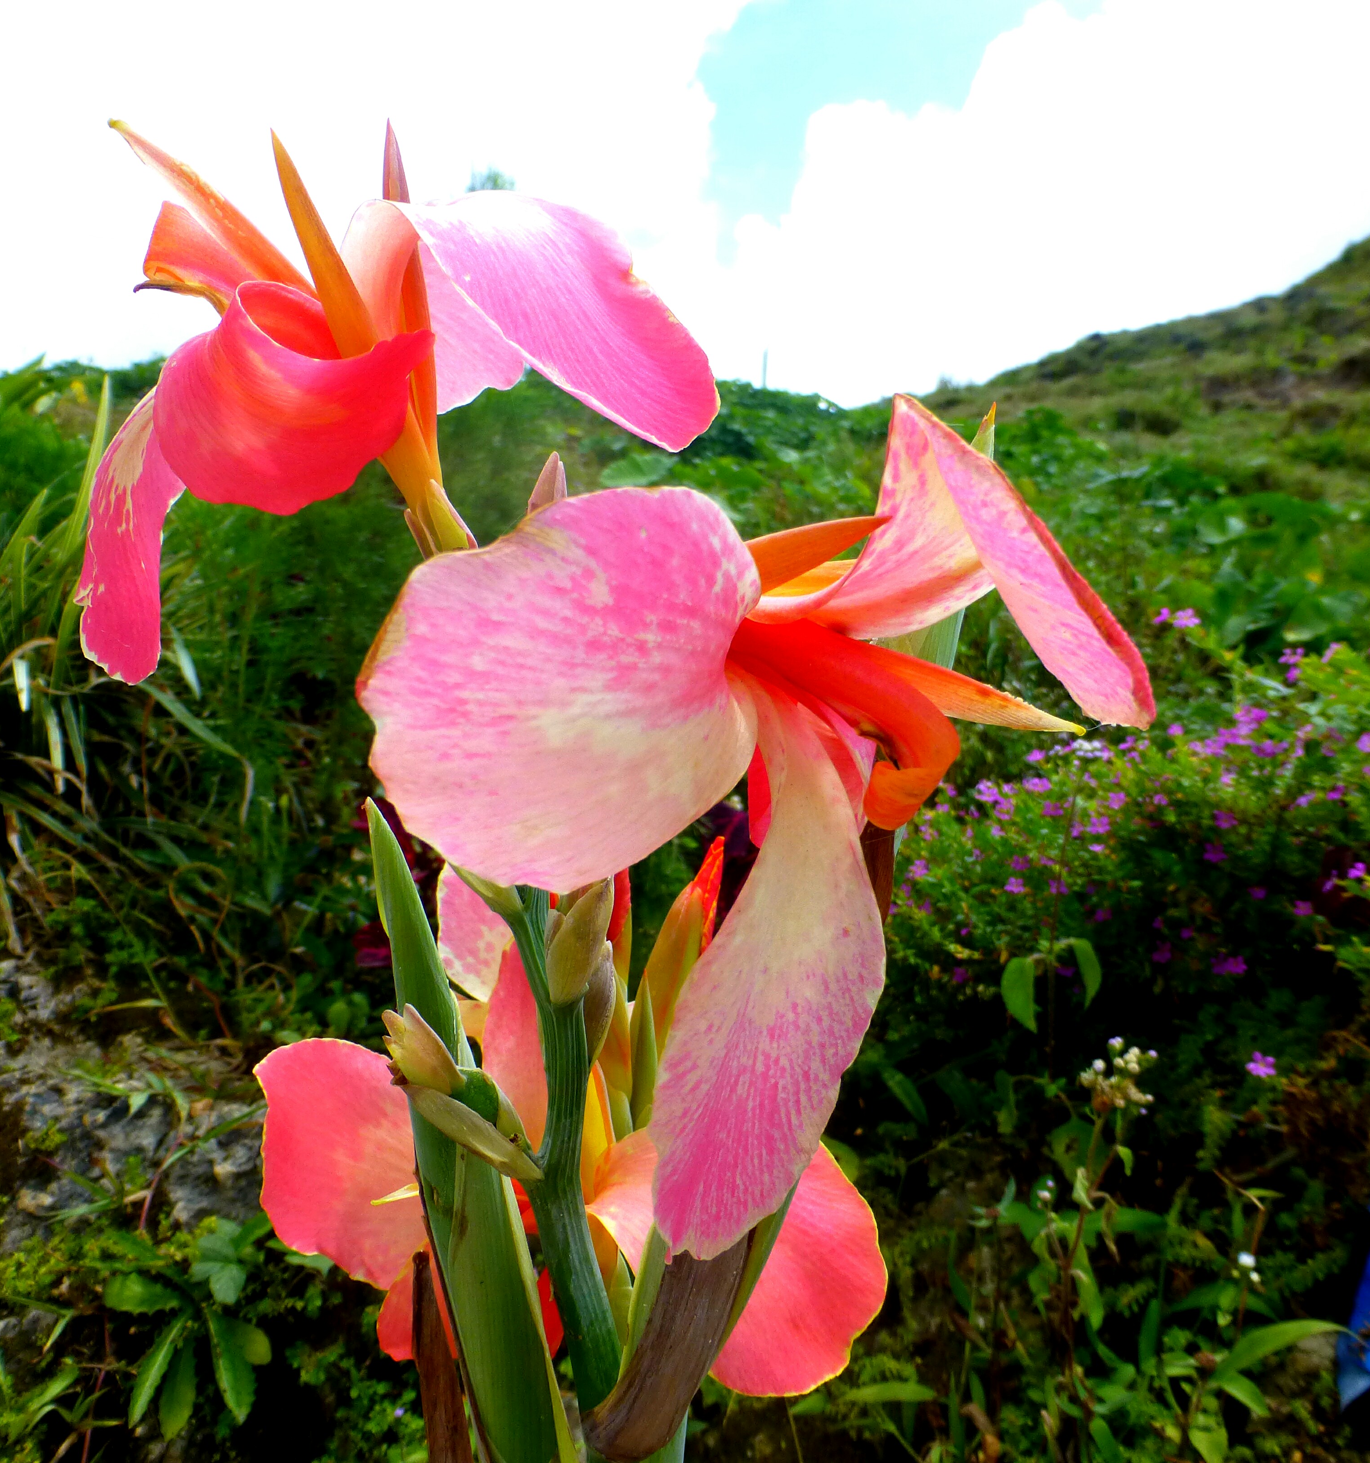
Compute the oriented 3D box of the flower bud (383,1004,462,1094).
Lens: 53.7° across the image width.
[{"bbox_3d":[-0.056,0.068,0.290,0.017,0.014,0.013,5,9,37],"label":"flower bud"}]

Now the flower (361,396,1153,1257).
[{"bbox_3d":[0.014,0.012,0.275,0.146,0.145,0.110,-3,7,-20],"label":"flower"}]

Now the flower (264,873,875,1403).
[{"bbox_3d":[-0.028,0.095,0.345,0.150,0.099,0.100,2,7,18],"label":"flower"}]

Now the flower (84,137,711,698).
[{"bbox_3d":[-0.071,-0.071,0.325,0.150,0.109,0.100,3,8,27],"label":"flower"}]

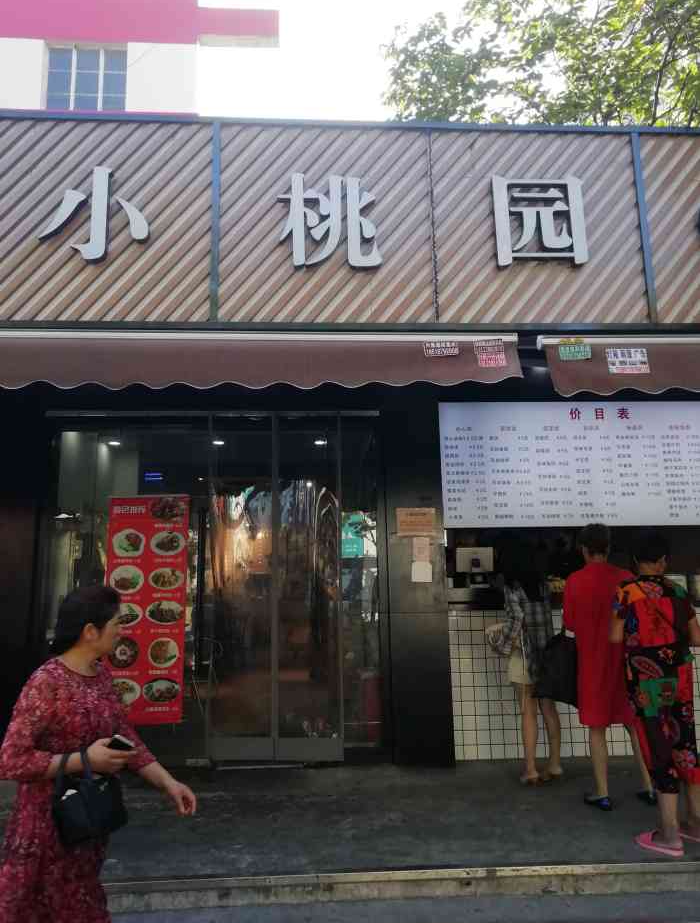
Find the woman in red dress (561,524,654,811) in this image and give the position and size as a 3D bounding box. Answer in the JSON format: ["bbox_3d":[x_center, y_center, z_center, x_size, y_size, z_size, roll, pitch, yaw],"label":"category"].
[{"bbox_3d":[1.526,1.173,4.219,0.480,1.612,0.380,2,-12,-15],"label":"woman in red dress"}]

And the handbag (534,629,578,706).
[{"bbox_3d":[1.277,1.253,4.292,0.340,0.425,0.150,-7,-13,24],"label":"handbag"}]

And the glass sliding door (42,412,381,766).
[{"bbox_3d":[-1.078,0.911,5.397,2.662,2.693,0.120,0,-12,-3],"label":"glass sliding door"}]

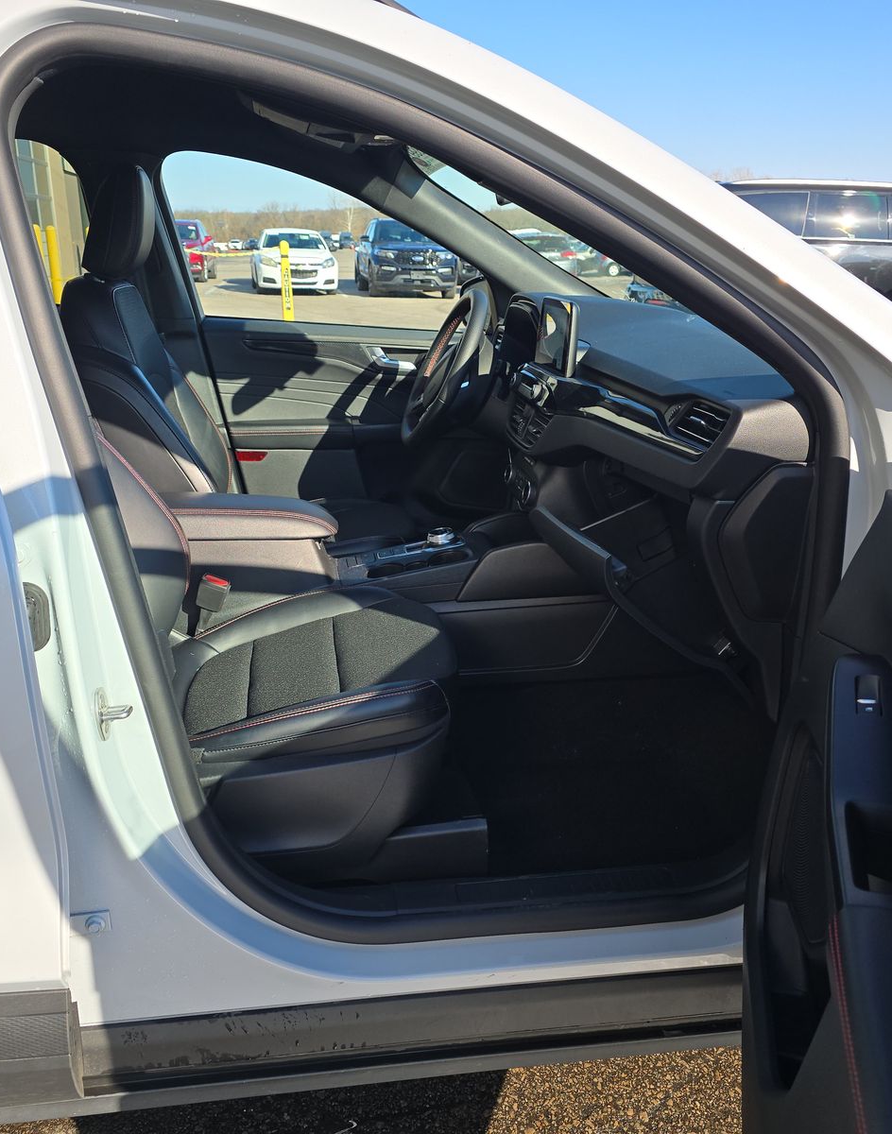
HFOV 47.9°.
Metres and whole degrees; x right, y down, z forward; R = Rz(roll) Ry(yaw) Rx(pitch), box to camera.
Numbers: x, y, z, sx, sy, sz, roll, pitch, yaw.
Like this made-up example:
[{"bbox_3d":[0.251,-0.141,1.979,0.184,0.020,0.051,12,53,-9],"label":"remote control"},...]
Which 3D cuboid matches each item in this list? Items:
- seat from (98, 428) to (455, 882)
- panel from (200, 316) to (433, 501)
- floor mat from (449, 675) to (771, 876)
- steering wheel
[{"bbox_3d":[-0.349,-0.087,1.535,0.760,1.070,0.540,-3,18,-6],"label":"seat"},{"bbox_3d":[-0.173,-0.342,2.622,0.880,0.620,0.120,-3,18,-6],"label":"panel"},{"bbox_3d":[0.285,0.362,1.766,0.640,0.100,0.500,-3,18,-6],"label":"floor mat"},{"bbox_3d":[0.017,-0.435,2.253,0.110,0.375,0.375,24,13,-14],"label":"steering wheel"}]

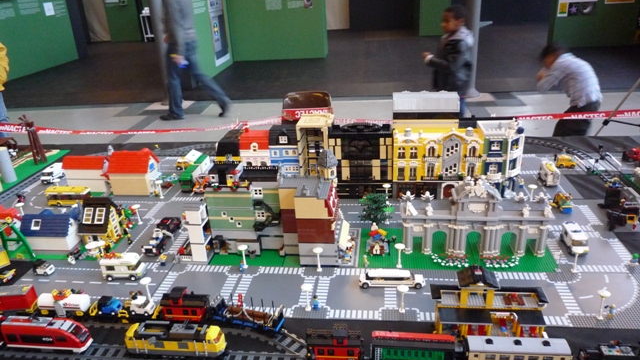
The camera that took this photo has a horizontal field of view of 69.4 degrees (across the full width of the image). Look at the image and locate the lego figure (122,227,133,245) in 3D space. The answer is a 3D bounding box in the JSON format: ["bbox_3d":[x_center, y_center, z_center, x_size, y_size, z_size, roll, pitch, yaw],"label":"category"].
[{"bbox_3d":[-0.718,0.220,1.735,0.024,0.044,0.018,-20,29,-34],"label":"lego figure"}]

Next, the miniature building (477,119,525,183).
[{"bbox_3d":[0.770,-0.096,1.998,0.187,0.288,0.222,0,24,6],"label":"miniature building"}]

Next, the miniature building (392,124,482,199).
[{"bbox_3d":[0.500,-0.095,1.988,0.368,0.304,0.194,0,24,8],"label":"miniature building"}]

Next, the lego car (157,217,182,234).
[{"bbox_3d":[-0.596,0.176,1.860,0.054,0.045,0.082,6,26,20],"label":"lego car"}]

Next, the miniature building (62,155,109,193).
[{"bbox_3d":[-1.122,-0.038,2.252,0.215,0.175,0.092,0,24,8],"label":"miniature building"}]

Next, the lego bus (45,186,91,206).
[{"bbox_3d":[-1.127,0.077,2.082,0.190,0.070,0.064,1,24,9],"label":"lego bus"}]

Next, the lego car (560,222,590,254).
[{"bbox_3d":[0.868,0.199,1.576,0.054,0.058,0.108,0,24,8],"label":"lego car"}]

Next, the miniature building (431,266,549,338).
[{"bbox_3d":[0.423,0.325,1.176,0.262,0.206,0.118,0,24,6],"label":"miniature building"}]

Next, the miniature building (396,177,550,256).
[{"bbox_3d":[0.523,0.110,1.563,0.488,0.272,0.124,0,24,8],"label":"miniature building"}]

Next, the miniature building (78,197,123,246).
[{"bbox_3d":[-0.844,0.153,1.790,0.109,0.172,0.162,0,24,8],"label":"miniature building"}]

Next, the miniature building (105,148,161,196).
[{"bbox_3d":[-0.873,-0.046,2.185,0.210,0.215,0.123,0,24,8],"label":"miniature building"}]

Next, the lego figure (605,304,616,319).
[{"bbox_3d":[0.789,0.355,1.256,0.024,0.042,0.024,9,27,26],"label":"lego figure"}]

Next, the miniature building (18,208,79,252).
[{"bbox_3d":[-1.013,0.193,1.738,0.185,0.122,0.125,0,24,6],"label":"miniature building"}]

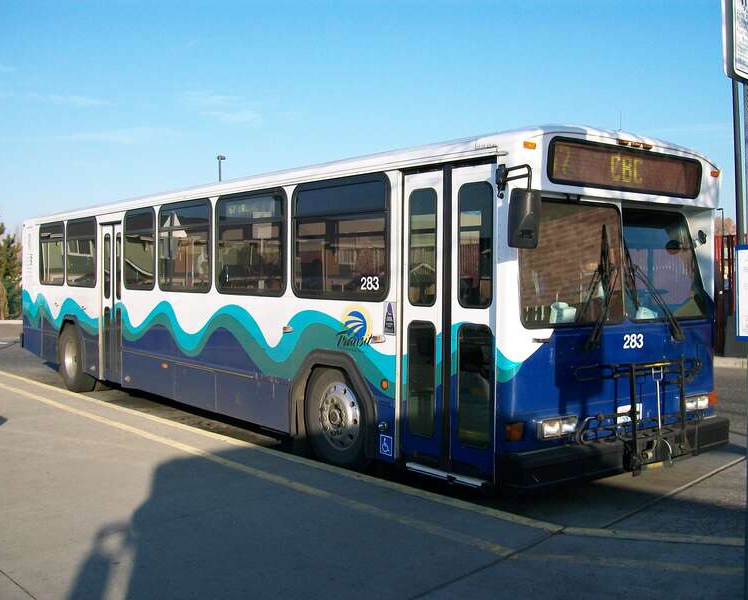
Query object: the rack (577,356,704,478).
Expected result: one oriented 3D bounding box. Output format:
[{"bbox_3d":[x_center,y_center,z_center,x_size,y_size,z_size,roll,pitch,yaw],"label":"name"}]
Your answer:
[{"bbox_3d":[1.885,0.832,5.919,1.440,0.762,0.310,-1,2,-37],"label":"rack"}]

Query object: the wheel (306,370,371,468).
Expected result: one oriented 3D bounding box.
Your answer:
[{"bbox_3d":[-0.191,1.008,7.289,0.300,1.030,1.030,-1,2,-37],"label":"wheel"}]

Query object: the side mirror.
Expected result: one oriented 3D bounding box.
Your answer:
[{"bbox_3d":[0.938,-0.505,5.152,0.210,0.375,0.110,0,2,-10],"label":"side mirror"}]

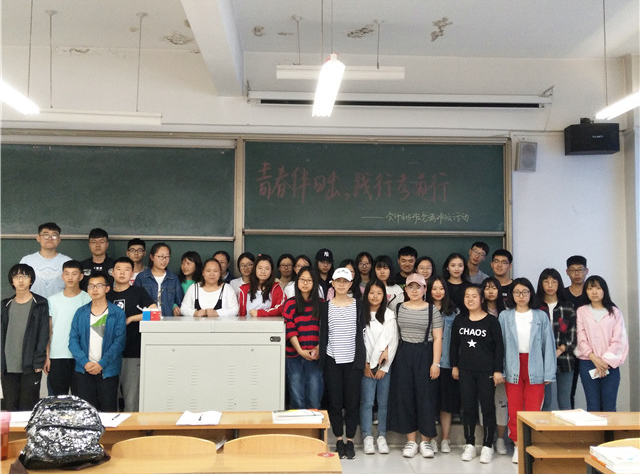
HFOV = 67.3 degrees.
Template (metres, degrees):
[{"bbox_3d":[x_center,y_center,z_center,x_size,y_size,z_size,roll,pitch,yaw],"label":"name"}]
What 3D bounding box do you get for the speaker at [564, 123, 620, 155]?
[{"bbox_3d":[2.999,-1.075,5.300,0.520,0.285,0.270,0,0,12],"label":"speaker"}]

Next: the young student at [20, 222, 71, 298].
[{"bbox_3d":[-2.687,0.812,4.713,0.500,1.904,0.280,1,-3,-17],"label":"young student"}]

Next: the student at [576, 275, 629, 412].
[{"bbox_3d":[2.644,1.182,4.465,0.450,1.645,0.280,-1,-3,17],"label":"student"}]

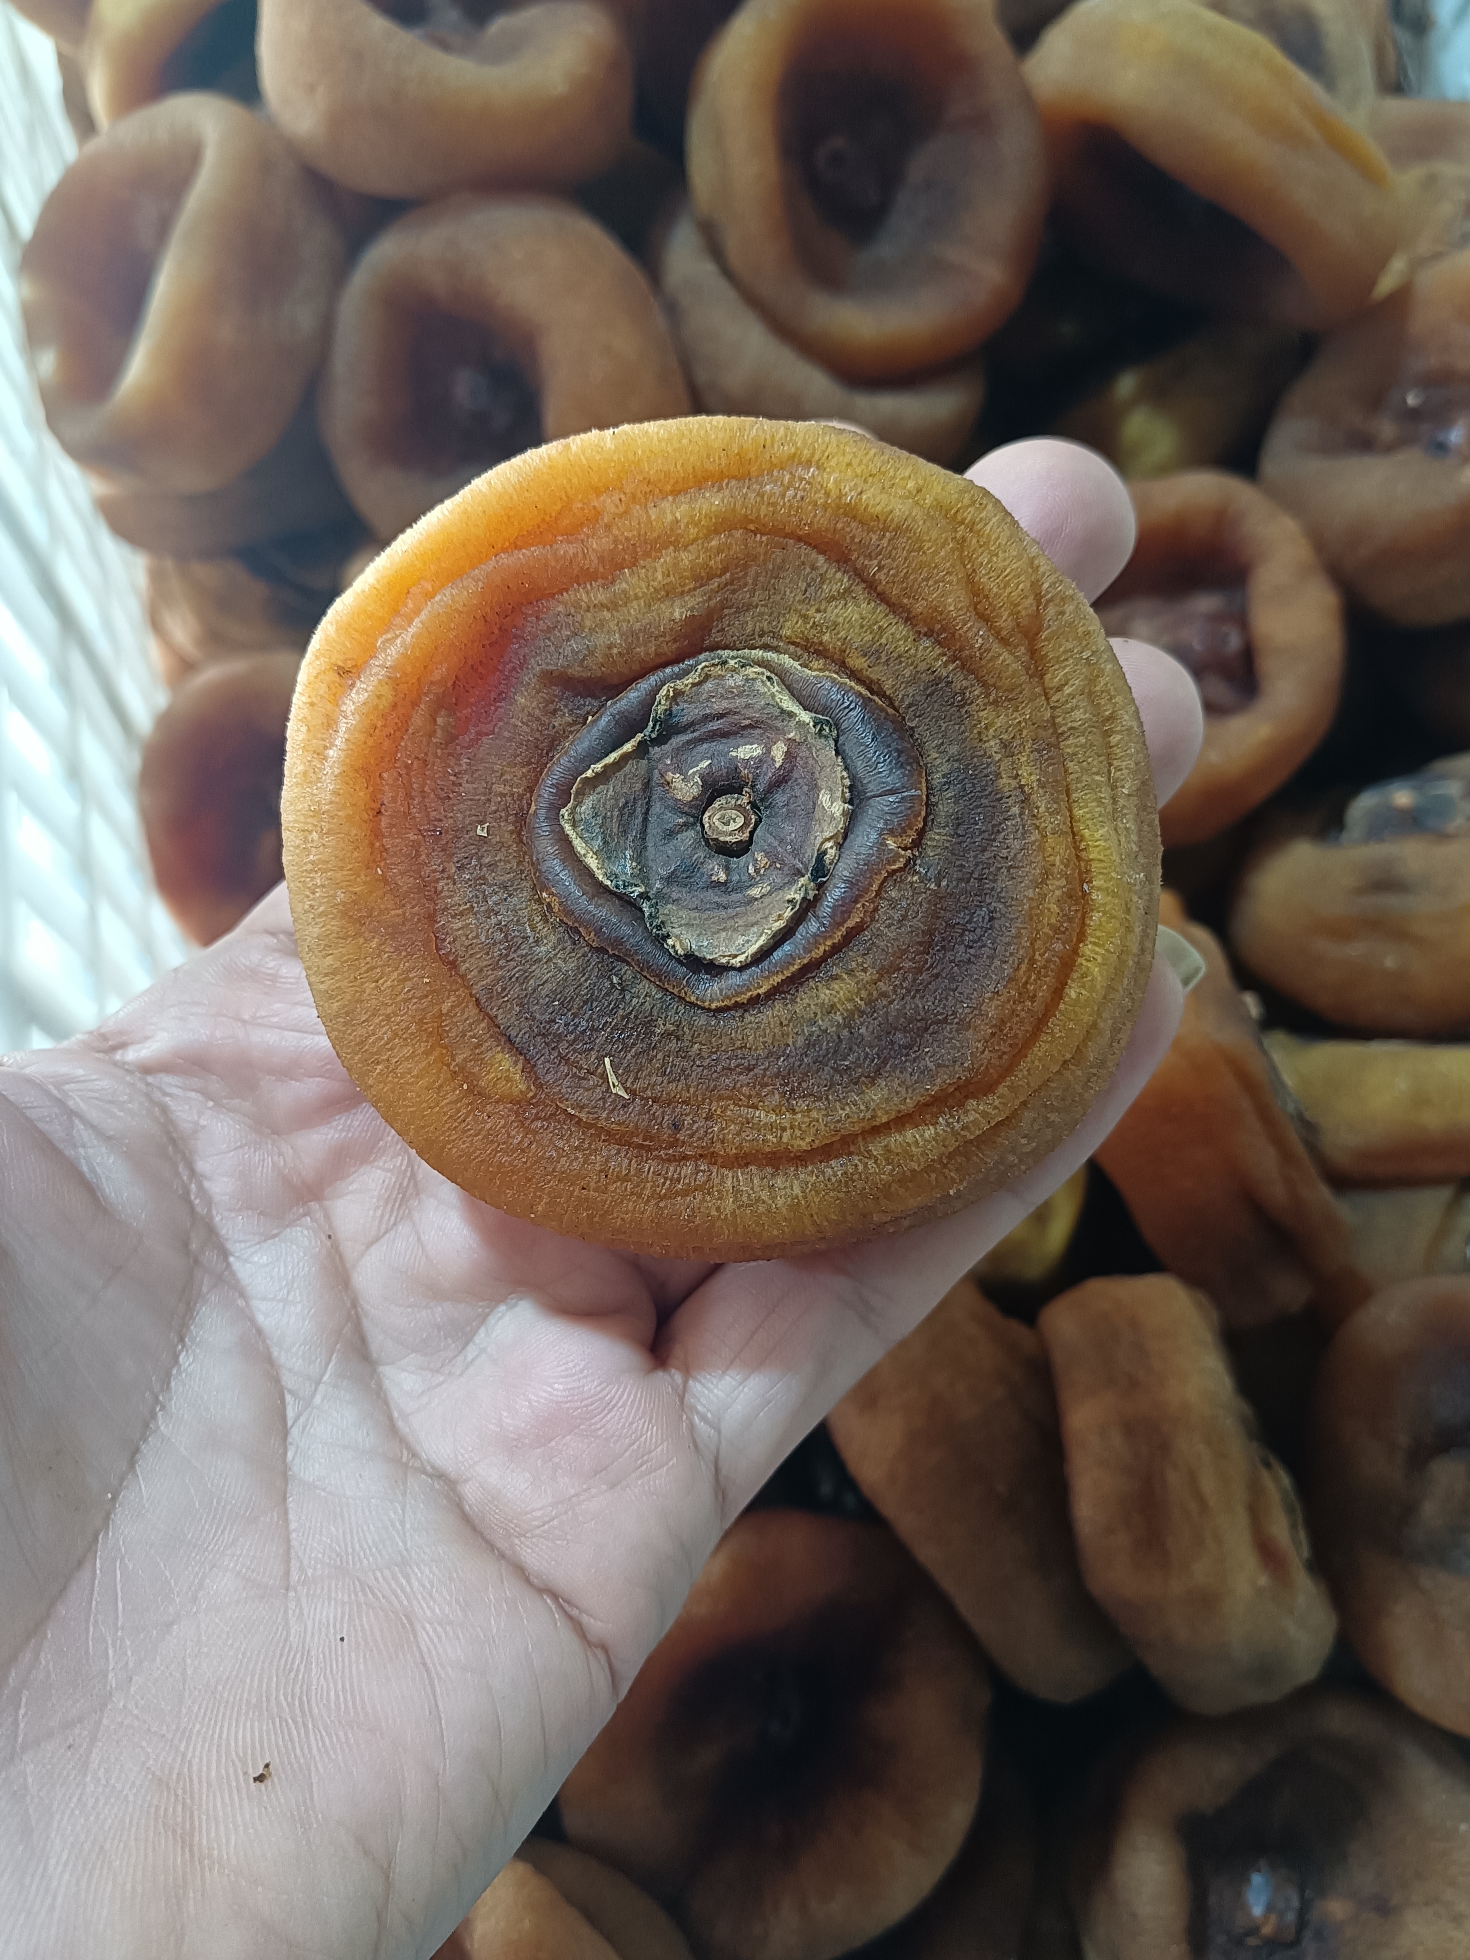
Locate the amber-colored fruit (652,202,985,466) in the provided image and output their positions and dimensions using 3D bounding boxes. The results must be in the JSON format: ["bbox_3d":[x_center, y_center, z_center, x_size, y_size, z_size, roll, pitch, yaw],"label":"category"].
[{"bbox_3d":[0.018,-0.137,0.322,0.071,0.036,0.071,0,77,0],"label":"amber-colored fruit"}]

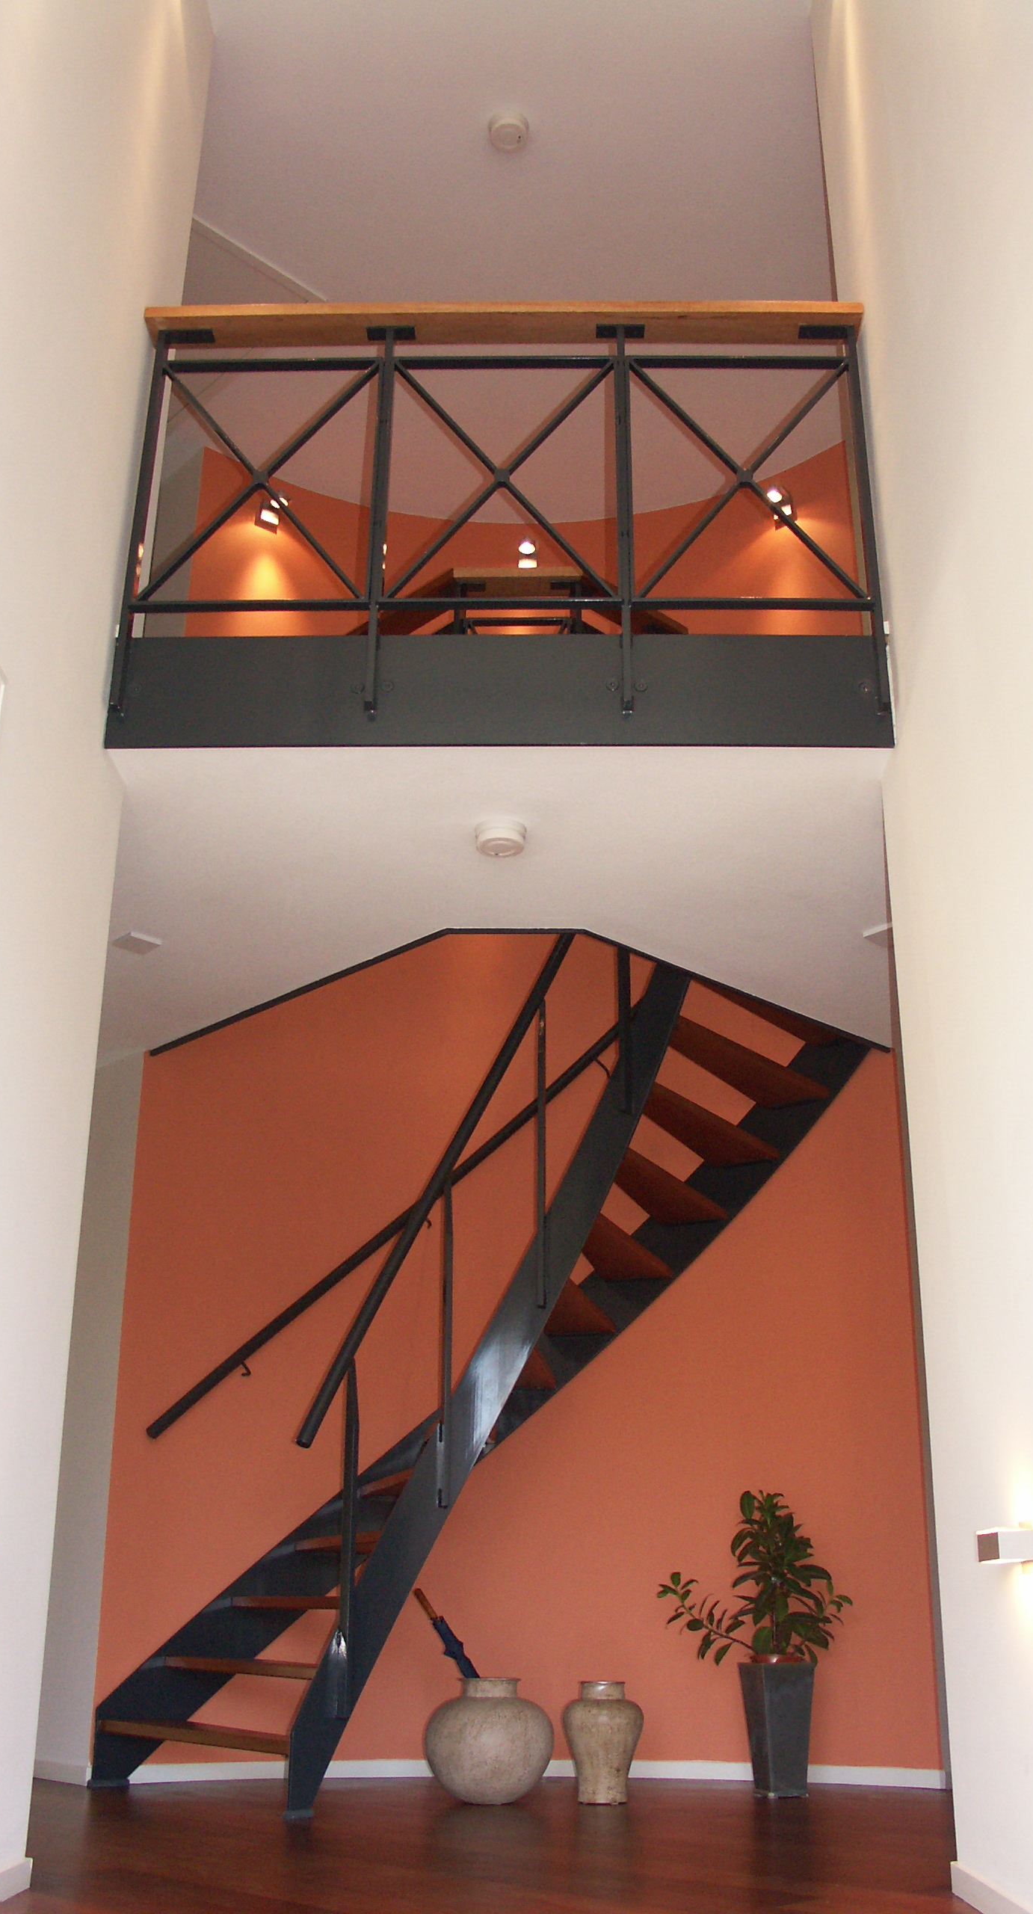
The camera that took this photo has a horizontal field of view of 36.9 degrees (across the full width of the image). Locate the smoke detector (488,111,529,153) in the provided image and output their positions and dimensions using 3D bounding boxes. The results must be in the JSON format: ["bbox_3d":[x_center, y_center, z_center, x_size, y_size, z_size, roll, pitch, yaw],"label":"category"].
[{"bbox_3d":[-0.026,-2.841,5.335,0.142,0.057,0.142,0,-22,0],"label":"smoke detector"}]

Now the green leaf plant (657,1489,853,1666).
[{"bbox_3d":[0.739,1.919,4.796,0.578,0.507,0.433,0,-22,0],"label":"green leaf plant"}]

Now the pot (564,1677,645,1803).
[{"bbox_3d":[0.248,2.241,4.430,0.231,0.312,0.231,0,-22,0],"label":"pot"}]

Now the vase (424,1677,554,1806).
[{"bbox_3d":[-0.080,2.245,4.446,0.369,0.315,0.369,0,-22,0],"label":"vase"}]

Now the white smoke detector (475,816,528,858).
[{"bbox_3d":[-0.041,-0.326,4.242,0.142,0.054,0.142,0,-22,0],"label":"white smoke detector"}]

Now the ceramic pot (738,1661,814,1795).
[{"bbox_3d":[0.785,2.305,4.640,0.170,0.350,0.170,7,-23,-16],"label":"ceramic pot"}]

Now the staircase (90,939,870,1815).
[{"bbox_3d":[0.010,1.196,4.974,2.575,2.657,0.959,0,-22,0],"label":"staircase"}]

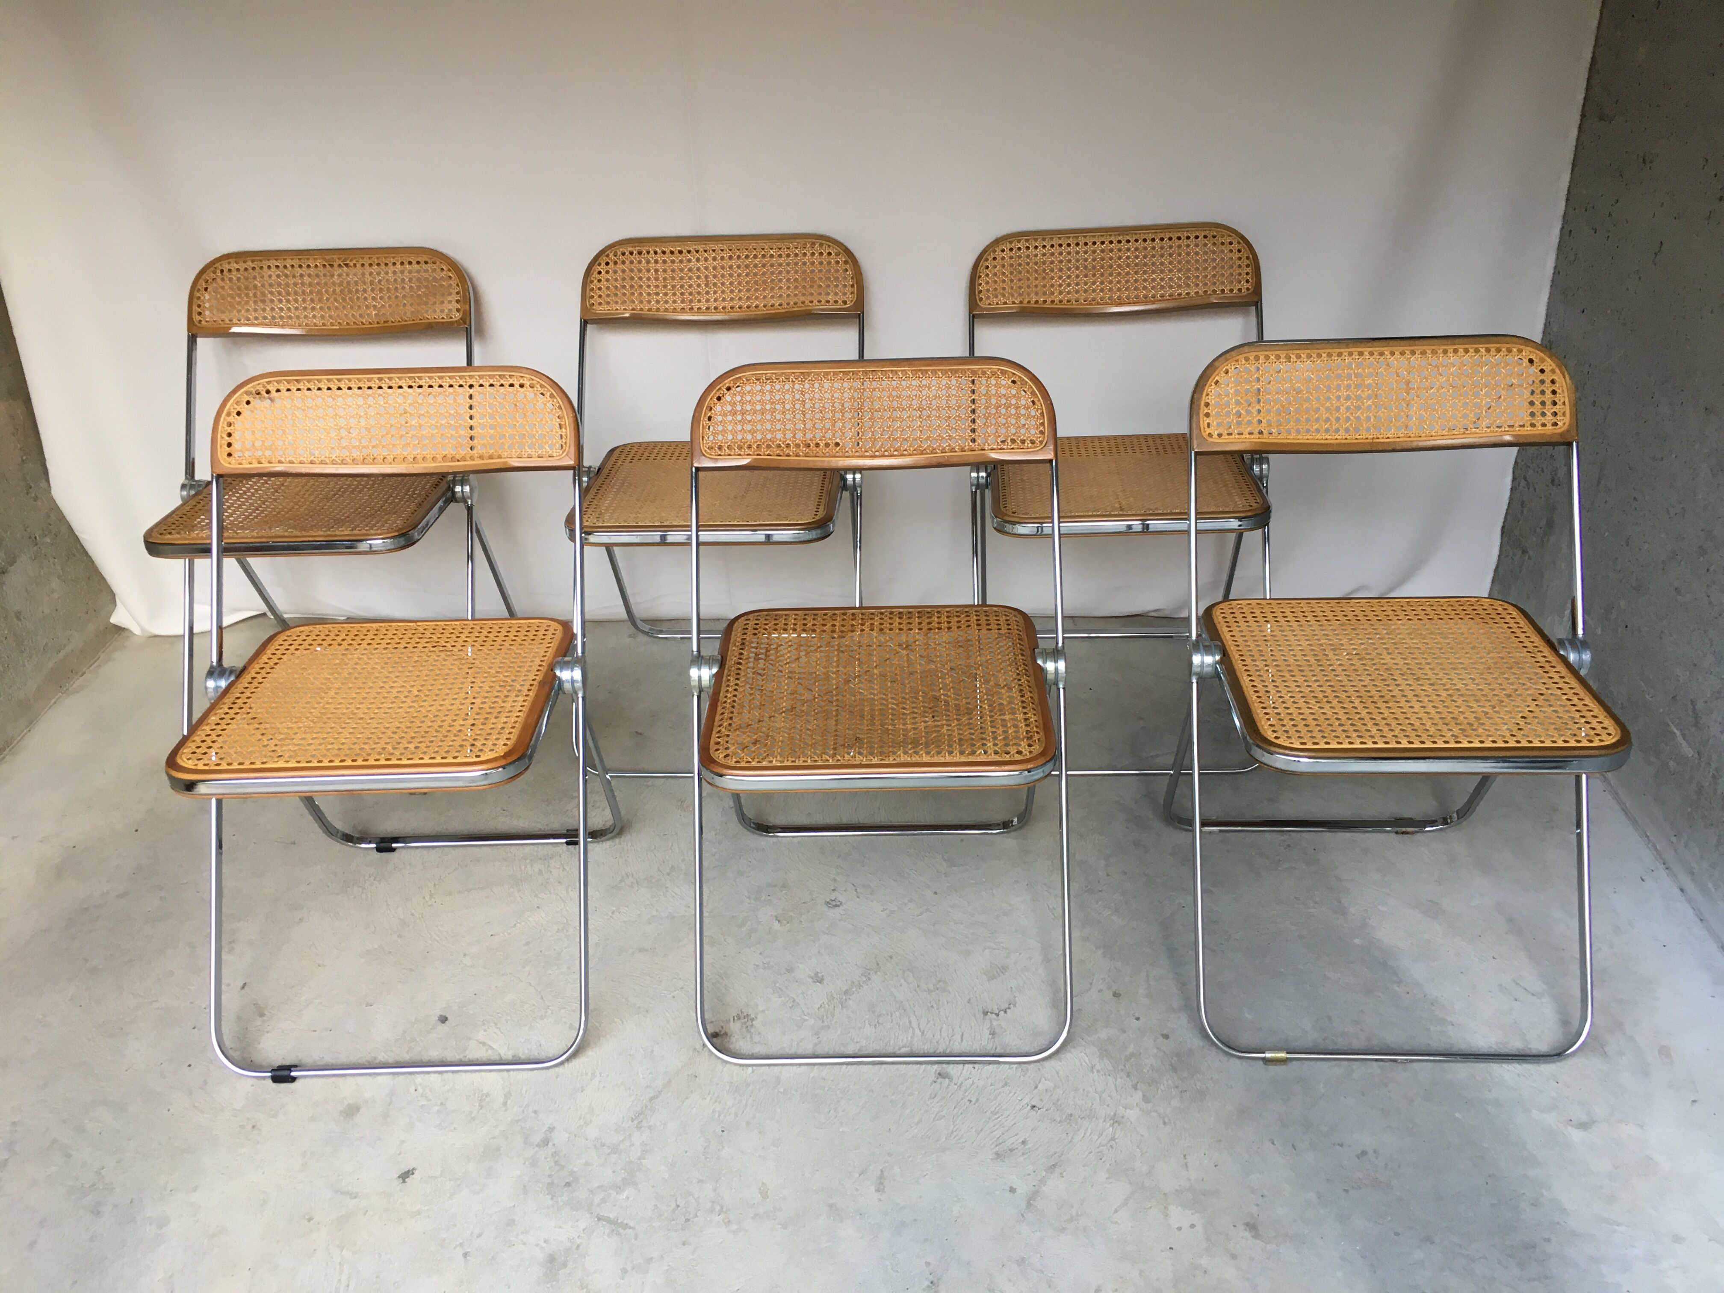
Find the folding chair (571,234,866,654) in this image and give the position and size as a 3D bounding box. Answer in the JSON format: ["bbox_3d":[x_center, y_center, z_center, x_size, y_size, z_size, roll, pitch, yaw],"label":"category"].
[{"bbox_3d":[-0.229,-0.224,2.318,0.472,0.742,0.495,0,30,4],"label":"folding chair"}]

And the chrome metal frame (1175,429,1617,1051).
[{"bbox_3d":[0.642,0.110,1.777,0.472,0.647,0.477,0,30,3],"label":"chrome metal frame"}]

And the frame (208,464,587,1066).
[{"bbox_3d":[-0.573,0.135,1.810,0.472,0.647,0.477,-2,30,1],"label":"frame"}]

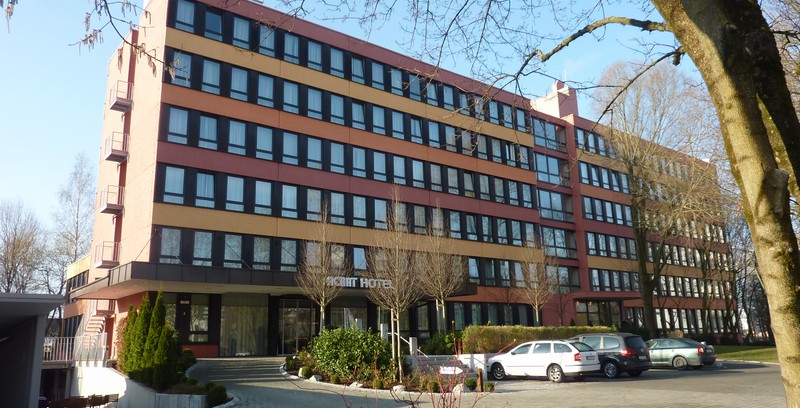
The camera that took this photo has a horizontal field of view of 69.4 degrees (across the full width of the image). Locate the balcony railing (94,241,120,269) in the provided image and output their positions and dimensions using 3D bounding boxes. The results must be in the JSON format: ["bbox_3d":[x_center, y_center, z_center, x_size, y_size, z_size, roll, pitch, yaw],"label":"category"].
[{"bbox_3d":[-15.288,2.679,30.240,0.786,1.186,1.492,9,-18,-37],"label":"balcony railing"}]

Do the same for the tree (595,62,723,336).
[{"bbox_3d":[17.870,-0.572,39.944,8.672,20.300,8.672,9,-18,-37],"label":"tree"}]

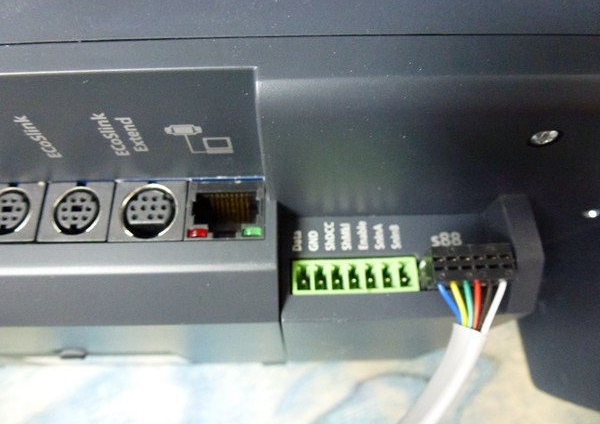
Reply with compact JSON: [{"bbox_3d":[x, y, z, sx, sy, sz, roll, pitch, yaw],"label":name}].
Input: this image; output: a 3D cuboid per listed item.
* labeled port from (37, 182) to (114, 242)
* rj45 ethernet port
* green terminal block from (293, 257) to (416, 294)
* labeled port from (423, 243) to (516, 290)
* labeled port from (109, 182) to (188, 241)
[{"bbox_3d":[-0.045,0.002,0.088,0.013,0.013,0.011,-1,-20,-2],"label":"labeled port"},{"bbox_3d":[-0.015,0.001,0.090,0.016,0.013,0.012,-1,-20,-2],"label":"rj45 ethernet port"},{"bbox_3d":[0.011,0.014,0.089,0.026,0.007,0.008,-1,-20,-2],"label":"green terminal block"},{"bbox_3d":[0.033,0.011,0.084,0.016,0.007,0.010,-1,-20,-2],"label":"labeled port"},{"bbox_3d":[-0.031,0.002,0.089,0.015,0.013,0.011,-1,-20,-2],"label":"labeled port"}]

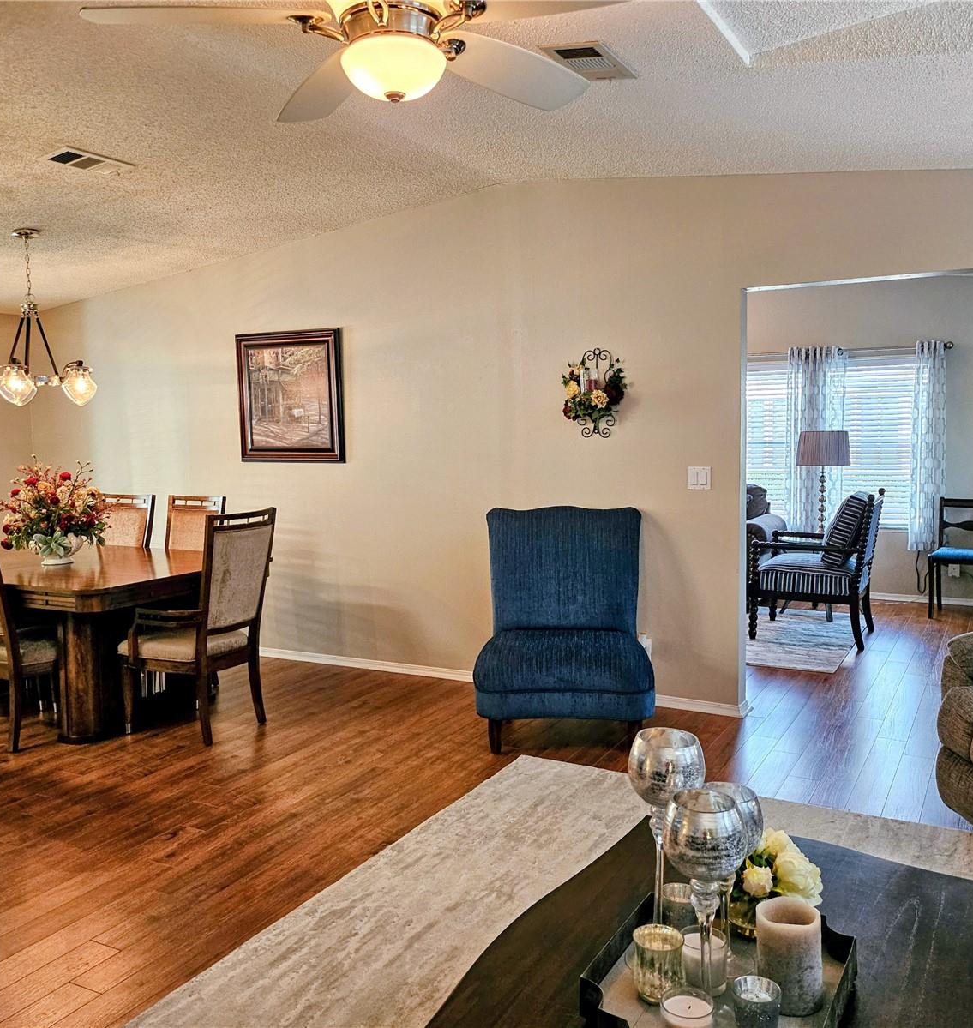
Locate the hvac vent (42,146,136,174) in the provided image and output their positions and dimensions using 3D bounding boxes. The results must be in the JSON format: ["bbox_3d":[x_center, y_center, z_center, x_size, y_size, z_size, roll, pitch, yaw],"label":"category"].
[{"bbox_3d":[-1.657,-1.454,3.958,0.200,0.025,0.350,-5,3,30],"label":"hvac vent"}]

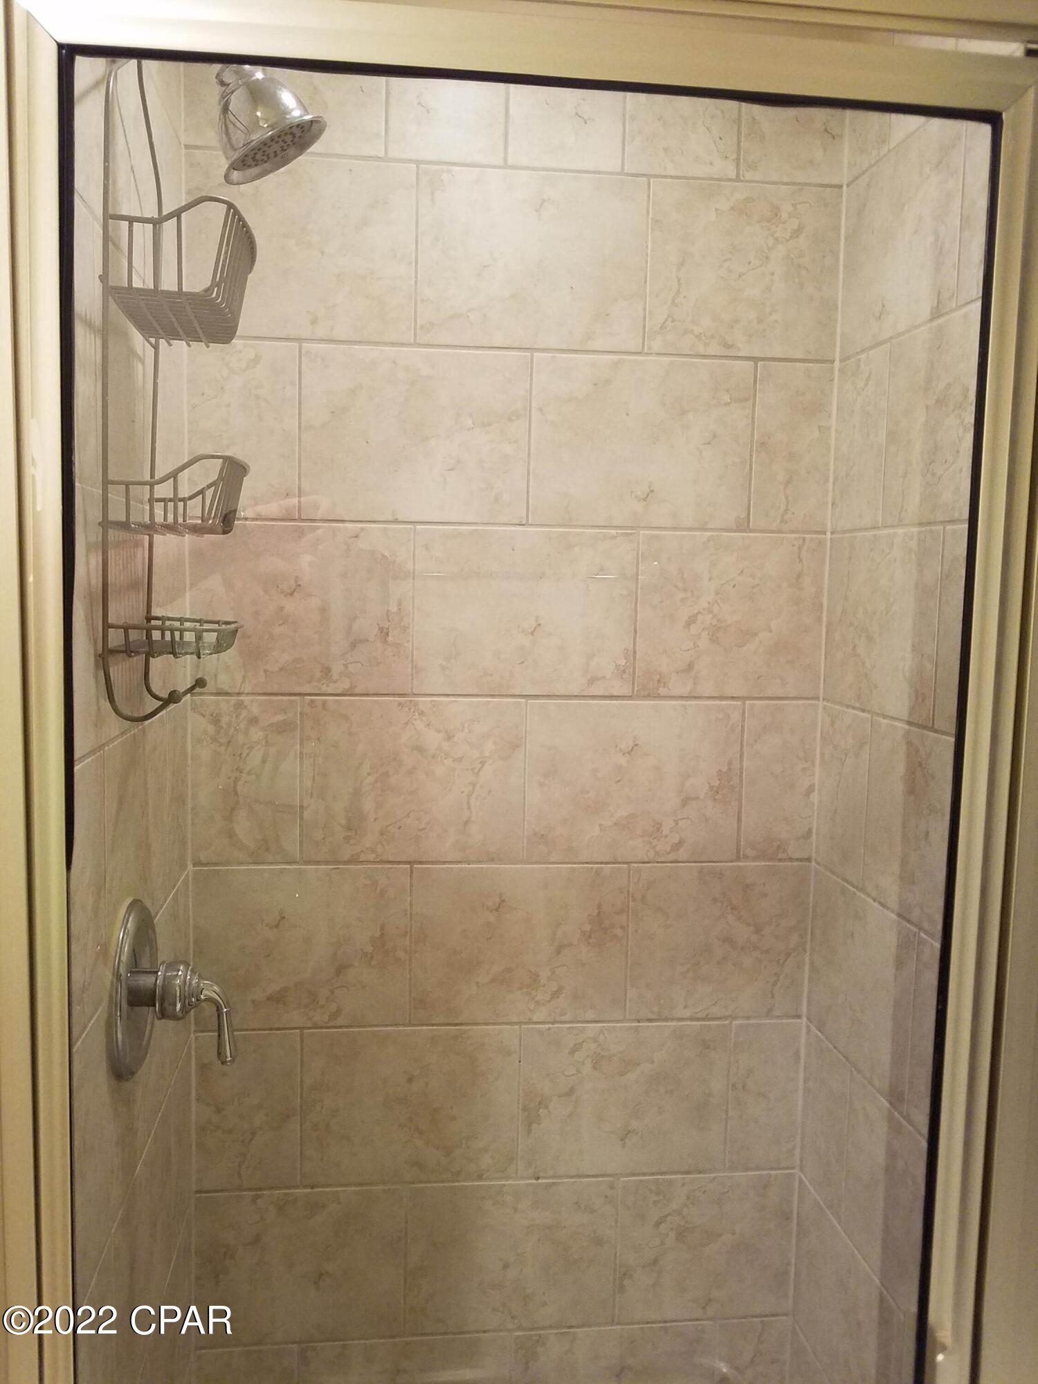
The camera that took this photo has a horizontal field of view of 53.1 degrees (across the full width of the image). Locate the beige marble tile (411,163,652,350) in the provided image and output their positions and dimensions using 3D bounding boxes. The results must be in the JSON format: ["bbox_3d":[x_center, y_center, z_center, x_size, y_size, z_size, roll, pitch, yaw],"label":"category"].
[{"bbox_3d":[0.021,-0.602,1.454,0.318,0.240,0.010,1,5,-6],"label":"beige marble tile"}]

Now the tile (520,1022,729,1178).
[{"bbox_3d":[0.158,0.621,1.586,0.318,0.240,0.010,1,5,-6],"label":"tile"}]

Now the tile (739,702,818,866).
[{"bbox_3d":[0.372,0.130,1.495,0.107,0.230,0.010,1,6,-6],"label":"tile"}]

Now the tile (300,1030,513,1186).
[{"bbox_3d":[-0.159,0.610,1.535,0.315,0.239,0.010,1,6,-6],"label":"tile"}]

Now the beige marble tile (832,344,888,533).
[{"bbox_3d":[0.468,-0.339,1.419,0.010,0.238,0.154,0,6,-8],"label":"beige marble tile"}]

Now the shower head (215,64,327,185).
[{"bbox_3d":[-0.267,-0.590,1.052,0.117,0.085,0.117,-29,11,-9],"label":"shower head"}]

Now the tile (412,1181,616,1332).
[{"bbox_3d":[-0.010,0.854,1.575,0.316,0.238,0.010,1,6,-6],"label":"tile"}]

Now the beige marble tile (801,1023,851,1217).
[{"bbox_3d":[0.436,0.606,1.470,0.010,0.230,0.142,0,6,-9],"label":"beige marble tile"}]

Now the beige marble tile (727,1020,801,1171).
[{"bbox_3d":[0.376,0.618,1.591,0.108,0.237,0.010,1,6,-6],"label":"beige marble tile"}]

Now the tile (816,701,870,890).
[{"bbox_3d":[0.445,0.138,1.424,0.010,0.230,0.142,0,6,-9],"label":"tile"}]

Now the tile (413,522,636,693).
[{"bbox_3d":[0.010,-0.112,1.479,0.315,0.237,0.010,1,6,-6],"label":"tile"}]

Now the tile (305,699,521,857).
[{"bbox_3d":[-0.146,0.124,1.445,0.305,0.230,0.010,1,6,-6],"label":"tile"}]

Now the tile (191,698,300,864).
[{"bbox_3d":[-0.390,0.127,1.483,0.147,0.240,0.010,1,5,-6],"label":"tile"}]

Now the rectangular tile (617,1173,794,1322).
[{"bbox_3d":[0.288,0.858,1.606,0.276,0.238,0.010,1,6,-6],"label":"rectangular tile"}]

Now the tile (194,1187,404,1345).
[{"bbox_3d":[-0.323,0.851,1.542,0.304,0.239,0.010,1,6,-6],"label":"tile"}]

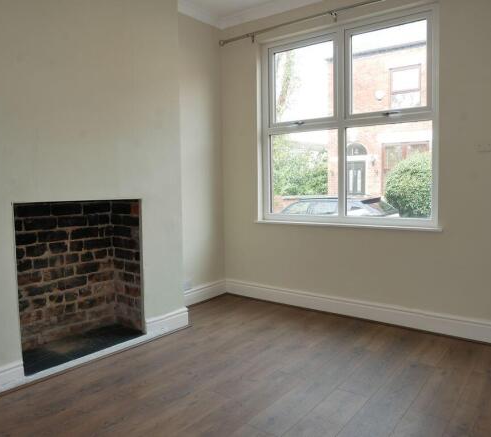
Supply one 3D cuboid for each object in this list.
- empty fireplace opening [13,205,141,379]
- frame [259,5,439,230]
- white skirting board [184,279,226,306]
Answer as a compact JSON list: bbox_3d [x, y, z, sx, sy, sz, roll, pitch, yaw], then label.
[{"bbox_3d":[-1.093,0.358,2.571,0.367,0.935,0.821,2,5,37],"label":"empty fireplace opening"},{"bbox_3d":[0.773,-0.747,3.327,1.538,1.612,0.120,2,5,37],"label":"frame"},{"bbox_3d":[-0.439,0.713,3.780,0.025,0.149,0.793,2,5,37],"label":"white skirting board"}]

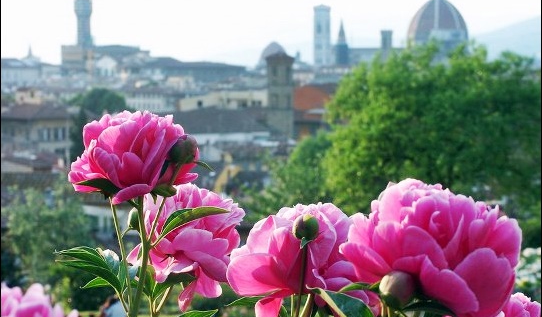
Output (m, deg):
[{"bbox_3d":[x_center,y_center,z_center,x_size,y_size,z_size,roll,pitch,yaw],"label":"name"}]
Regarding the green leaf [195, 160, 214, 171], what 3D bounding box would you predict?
[{"bbox_3d":[-0.064,0.007,1.400,0.021,0.006,0.009,28,6,0],"label":"green leaf"}]

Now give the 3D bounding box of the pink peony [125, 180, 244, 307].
[{"bbox_3d":[-0.088,0.090,1.500,0.121,0.122,0.118,-1,4,-11],"label":"pink peony"}]

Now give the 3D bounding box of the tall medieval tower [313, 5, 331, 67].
[{"bbox_3d":[45.855,-96.134,1315.000,15.000,84.700,15.000,2,4,30],"label":"tall medieval tower"}]

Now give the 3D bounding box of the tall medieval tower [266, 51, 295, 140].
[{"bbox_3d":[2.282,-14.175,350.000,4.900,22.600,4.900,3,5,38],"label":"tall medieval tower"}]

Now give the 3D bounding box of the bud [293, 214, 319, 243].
[{"bbox_3d":[0.035,0.071,1.490,0.027,0.030,0.027,0,4,0],"label":"bud"}]

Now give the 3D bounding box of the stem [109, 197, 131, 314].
[{"bbox_3d":[-0.146,0.095,1.420,0.006,0.114,0.006,-10,2,0],"label":"stem"}]

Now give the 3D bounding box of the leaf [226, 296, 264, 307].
[{"bbox_3d":[-0.023,0.142,1.450,0.043,0.010,0.020,-13,21,-1],"label":"leaf"}]

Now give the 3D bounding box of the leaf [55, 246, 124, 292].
[{"bbox_3d":[-0.192,0.117,1.530,0.072,0.048,0.050,0,4,0],"label":"leaf"}]

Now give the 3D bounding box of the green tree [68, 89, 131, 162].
[{"bbox_3d":[-33.551,-5.673,285.000,11.800,15.500,11.500,0,4,0],"label":"green tree"}]

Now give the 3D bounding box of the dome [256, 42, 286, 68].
[{"bbox_3d":[2.224,-114.539,1620.000,32.000,31.000,32.000,0,4,0],"label":"dome"}]

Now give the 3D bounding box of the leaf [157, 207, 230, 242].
[{"bbox_3d":[-0.075,0.063,1.400,0.075,0.018,0.028,-21,18,5],"label":"leaf"}]

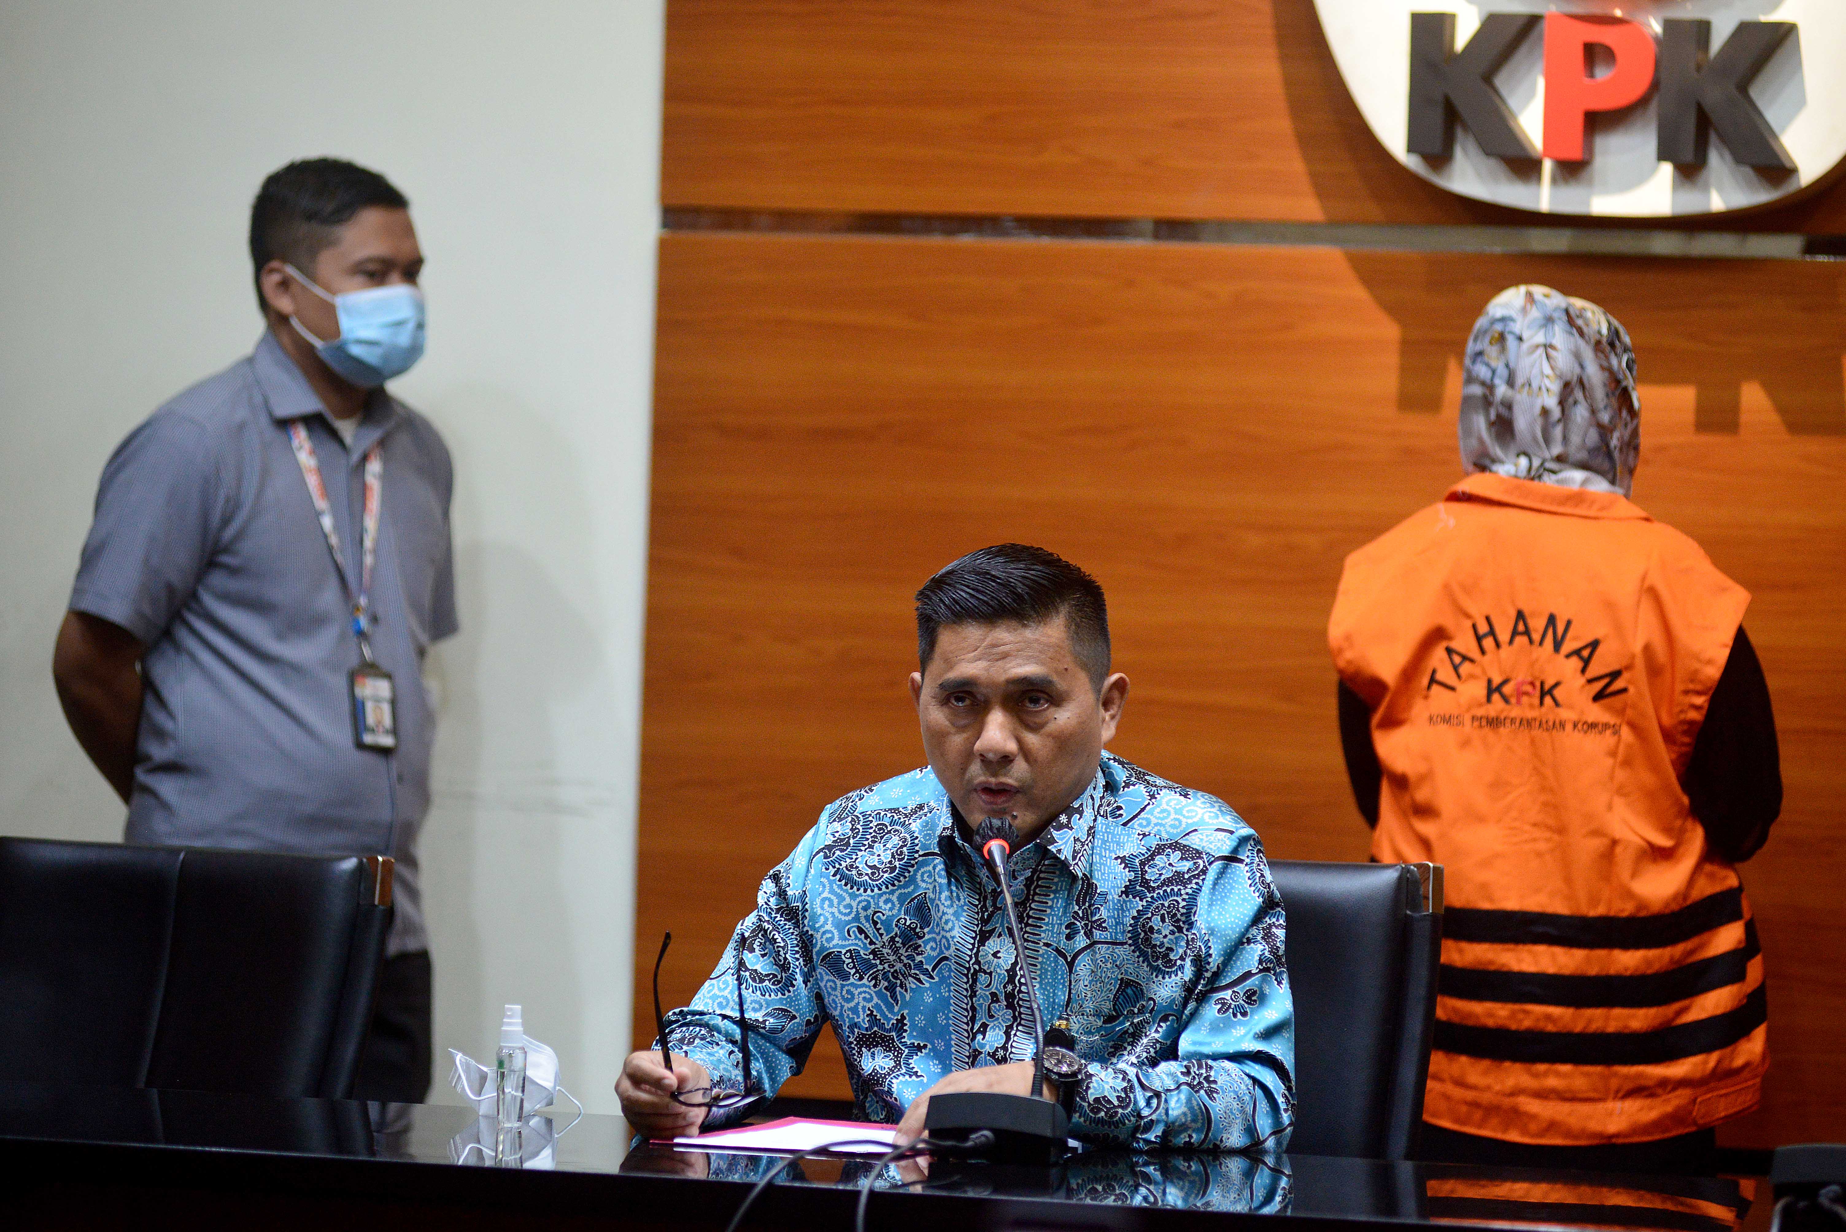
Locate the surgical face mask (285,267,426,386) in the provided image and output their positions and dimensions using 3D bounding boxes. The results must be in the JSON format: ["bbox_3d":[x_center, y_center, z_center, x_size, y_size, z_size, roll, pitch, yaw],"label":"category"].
[{"bbox_3d":[-0.603,-0.318,9.550,0.115,0.130,0.150,3,1,40],"label":"surgical face mask"}]

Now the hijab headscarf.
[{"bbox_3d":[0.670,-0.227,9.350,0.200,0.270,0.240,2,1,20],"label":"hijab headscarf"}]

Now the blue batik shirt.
[{"bbox_3d":[0.049,0.392,7.280,0.510,0.550,0.470,2,1,13],"label":"blue batik shirt"}]

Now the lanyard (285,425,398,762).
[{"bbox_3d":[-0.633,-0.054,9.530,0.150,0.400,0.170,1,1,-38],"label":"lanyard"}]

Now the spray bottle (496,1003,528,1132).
[{"bbox_3d":[-0.335,0.368,7.100,0.025,0.100,0.025,2,1,0],"label":"spray bottle"}]

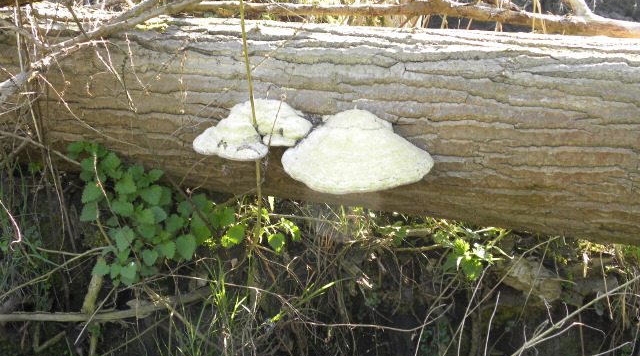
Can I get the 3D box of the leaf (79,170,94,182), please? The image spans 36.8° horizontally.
[{"bbox_3d":[-0.576,-0.003,2.380,0.037,0.032,0.016,0,-20,0],"label":"leaf"}]

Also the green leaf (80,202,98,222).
[{"bbox_3d":[-0.545,0.082,2.280,0.043,0.017,0.054,23,63,4],"label":"green leaf"}]

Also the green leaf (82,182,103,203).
[{"bbox_3d":[-0.492,0.031,2.080,0.043,0.045,0.014,5,-29,13],"label":"green leaf"}]

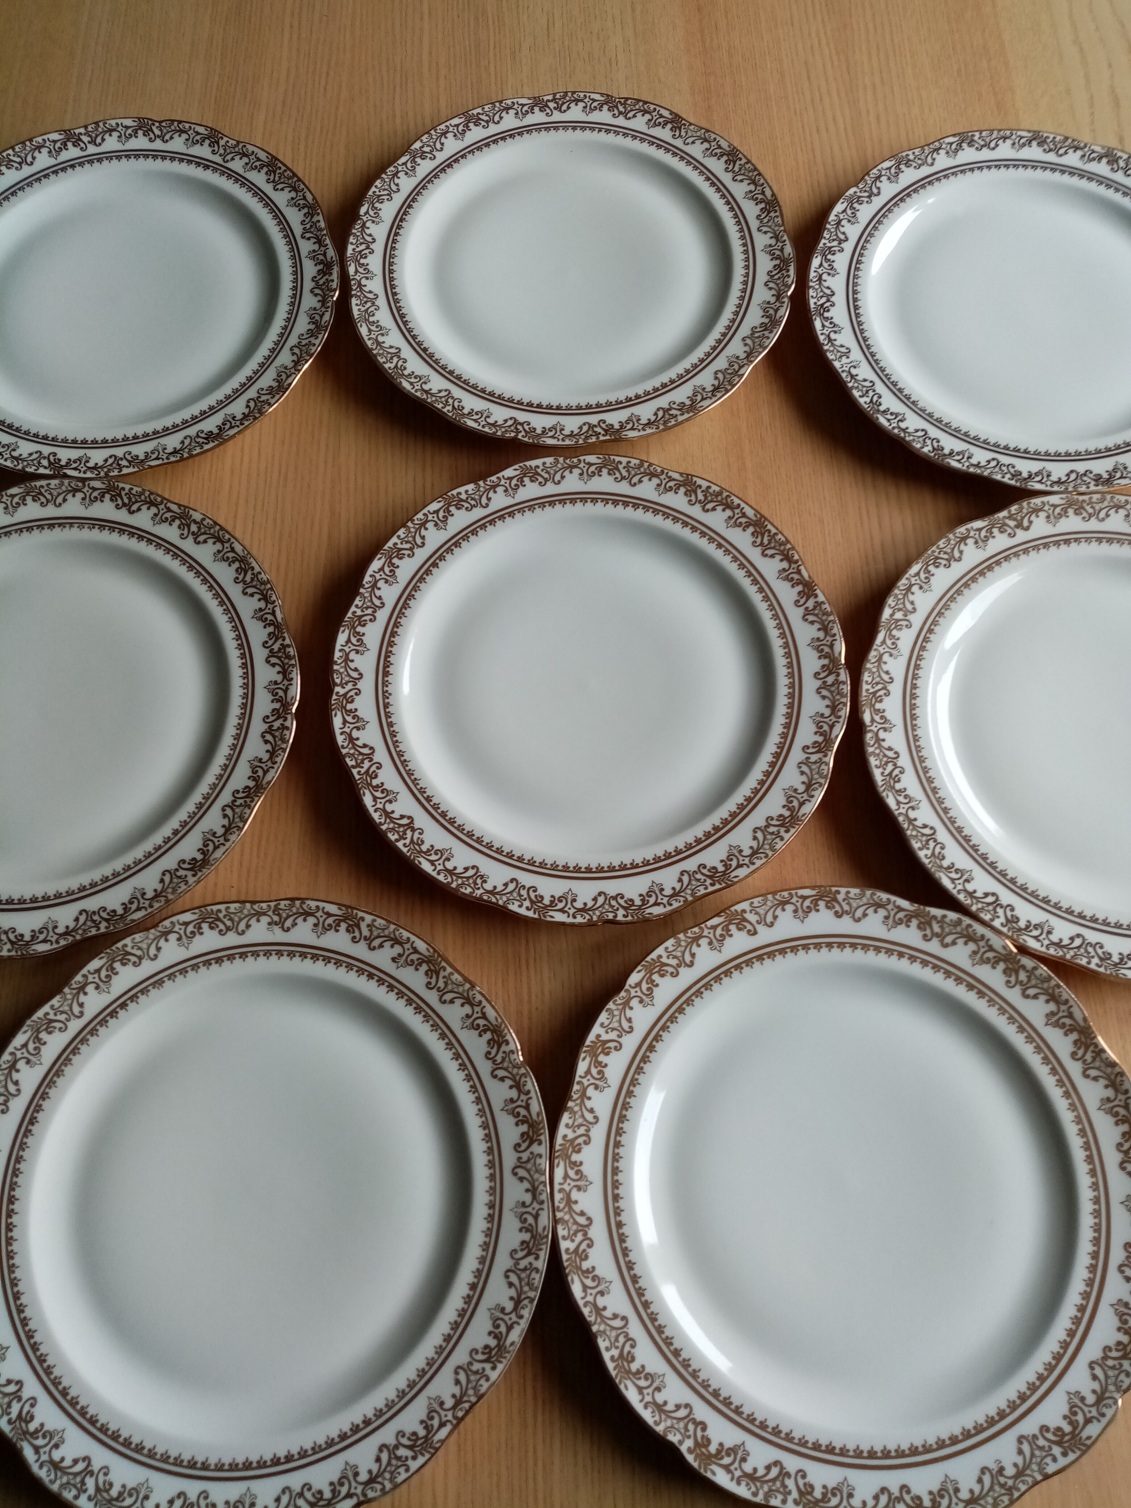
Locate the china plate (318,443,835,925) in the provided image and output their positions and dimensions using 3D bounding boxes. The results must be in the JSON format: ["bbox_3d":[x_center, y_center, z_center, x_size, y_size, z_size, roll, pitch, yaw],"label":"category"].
[{"bbox_3d":[0.012,-0.038,0.585,0.264,0.024,0.264,0,70,0],"label":"china plate"}]

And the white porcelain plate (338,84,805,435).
[{"bbox_3d":[0.003,-0.288,0.676,0.264,0.024,0.264,0,70,0],"label":"white porcelain plate"}]

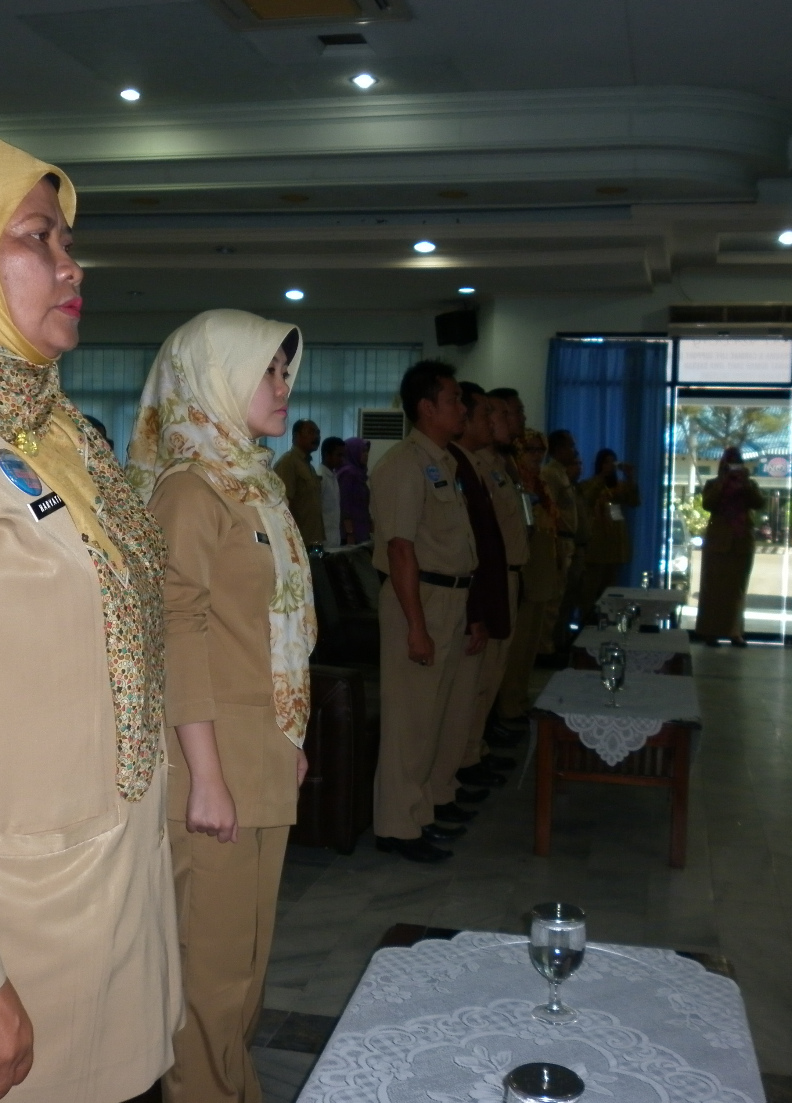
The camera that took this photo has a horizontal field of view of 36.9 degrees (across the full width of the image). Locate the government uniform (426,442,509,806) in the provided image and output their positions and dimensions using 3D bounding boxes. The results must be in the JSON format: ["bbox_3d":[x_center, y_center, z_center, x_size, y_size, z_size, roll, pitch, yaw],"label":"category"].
[{"bbox_3d":[0.284,0.252,4.628,0.340,1.400,0.520,3,4,20],"label":"government uniform"}]

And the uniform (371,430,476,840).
[{"bbox_3d":[0.094,0.276,4.146,0.350,1.410,0.520,3,4,20],"label":"uniform"}]

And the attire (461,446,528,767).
[{"bbox_3d":[0.417,0.241,5.232,0.340,1.420,0.500,2,3,13],"label":"attire"}]

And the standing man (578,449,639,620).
[{"bbox_3d":[1.666,-0.036,9.350,0.450,1.570,0.520,4,4,38],"label":"standing man"}]

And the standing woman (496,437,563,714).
[{"bbox_3d":[0.732,0.119,6.579,0.310,1.586,0.460,2,3,24],"label":"standing woman"}]

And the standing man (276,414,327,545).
[{"bbox_3d":[-0.718,-0.138,8.900,0.340,1.710,0.520,2,4,18],"label":"standing man"}]

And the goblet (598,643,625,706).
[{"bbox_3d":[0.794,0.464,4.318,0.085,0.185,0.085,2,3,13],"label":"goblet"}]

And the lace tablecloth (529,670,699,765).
[{"bbox_3d":[0.863,0.626,4.576,0.610,0.190,1.120,2,3,13],"label":"lace tablecloth"}]

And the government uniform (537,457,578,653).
[{"bbox_3d":[1.188,0.044,8.775,0.320,1.450,0.480,2,3,13],"label":"government uniform"}]

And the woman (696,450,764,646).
[{"bbox_3d":[2.698,-0.048,9.650,0.560,1.620,0.460,2,3,7],"label":"woman"}]

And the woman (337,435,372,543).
[{"bbox_3d":[-0.305,-0.058,8.900,0.320,1.580,0.460,2,3,10],"label":"woman"}]

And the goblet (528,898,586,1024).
[{"bbox_3d":[0.234,0.602,1.725,0.081,0.155,0.081,1,3,0],"label":"goblet"}]

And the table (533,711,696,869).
[{"bbox_3d":[0.856,0.791,4.574,0.590,0.490,1.100,2,3,13],"label":"table"}]

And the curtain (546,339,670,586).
[{"bbox_3d":[1.739,-0.545,9.864,0.980,2.460,0.160,2,3,11],"label":"curtain"}]

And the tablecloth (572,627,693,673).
[{"bbox_3d":[1.280,0.542,6.376,0.600,0.170,1.100,2,3,13],"label":"tablecloth"}]

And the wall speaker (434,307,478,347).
[{"bbox_3d":[0.551,-2.064,10.947,0.250,0.280,0.310,-15,11,-30],"label":"wall speaker"}]

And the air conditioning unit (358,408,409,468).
[{"bbox_3d":[-0.103,-0.294,10.200,0.460,1.890,0.330,2,3,4],"label":"air conditioning unit"}]

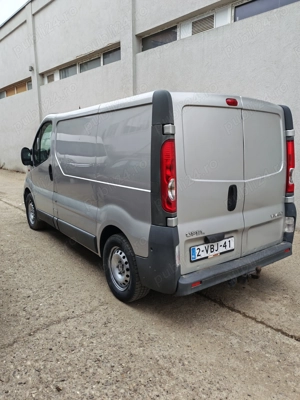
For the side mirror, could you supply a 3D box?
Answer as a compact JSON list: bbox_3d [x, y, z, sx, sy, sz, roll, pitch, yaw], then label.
[{"bbox_3d":[-1.974,-0.689,4.980,0.185,0.285,0.155,-8,13,-35],"label":"side mirror"}]

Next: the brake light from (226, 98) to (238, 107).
[{"bbox_3d":[0.723,-0.856,2.734,0.145,0.058,0.040,-8,13,-35],"label":"brake light"}]

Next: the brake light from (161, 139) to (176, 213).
[{"bbox_3d":[0.142,-0.173,2.414,0.130,0.570,0.100,-8,13,-35],"label":"brake light"}]

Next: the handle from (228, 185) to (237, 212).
[{"bbox_3d":[0.748,-0.011,2.809,0.100,0.235,0.045,-8,13,-35],"label":"handle"}]

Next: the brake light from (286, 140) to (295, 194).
[{"bbox_3d":[1.500,-0.357,3.370,0.130,0.570,0.100,-8,13,-35],"label":"brake light"}]

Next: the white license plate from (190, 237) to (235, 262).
[{"bbox_3d":[0.552,0.420,2.694,0.530,0.120,0.020,-8,13,-35],"label":"white license plate"}]

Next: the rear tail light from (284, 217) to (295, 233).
[{"bbox_3d":[1.528,0.272,3.415,0.125,0.175,0.080,-8,13,-35],"label":"rear tail light"}]

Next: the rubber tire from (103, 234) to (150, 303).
[{"bbox_3d":[-0.227,0.668,3.158,0.210,0.660,0.665,-8,13,-35],"label":"rubber tire"}]

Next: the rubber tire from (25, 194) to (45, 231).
[{"bbox_3d":[-2.032,0.225,5.636,0.210,0.660,0.665,-8,13,-35],"label":"rubber tire"}]

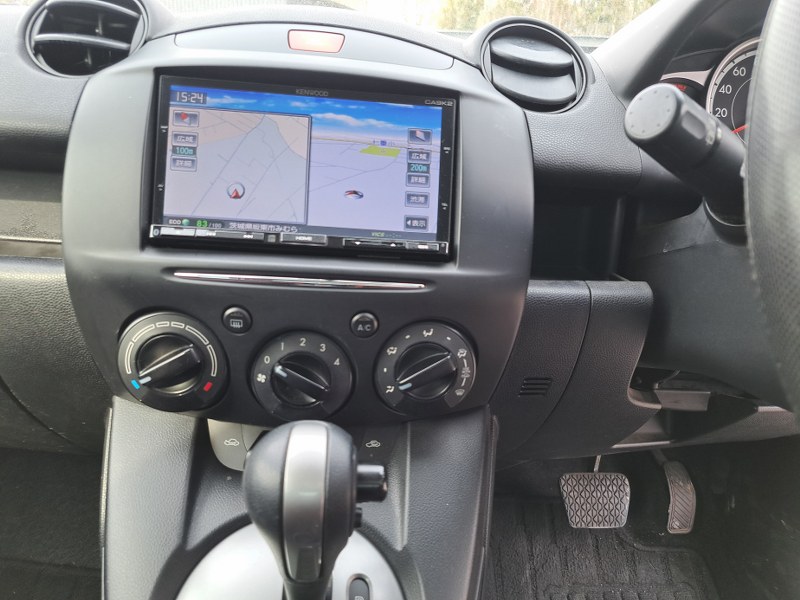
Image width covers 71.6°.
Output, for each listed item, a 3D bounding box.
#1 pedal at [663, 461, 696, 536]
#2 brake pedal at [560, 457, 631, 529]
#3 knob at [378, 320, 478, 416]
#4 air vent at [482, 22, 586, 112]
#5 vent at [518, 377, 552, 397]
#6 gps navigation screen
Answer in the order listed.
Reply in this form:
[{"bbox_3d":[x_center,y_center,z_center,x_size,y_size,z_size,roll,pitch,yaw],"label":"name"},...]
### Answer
[{"bbox_3d":[0.394,0.278,0.780,0.045,0.112,0.032,3,-15,-6],"label":"pedal"},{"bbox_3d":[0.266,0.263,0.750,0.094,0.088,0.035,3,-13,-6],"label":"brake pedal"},{"bbox_3d":[0.015,0.039,0.318,0.058,0.058,0.026,2,10,-6],"label":"knob"},{"bbox_3d":[0.088,-0.152,0.379,0.073,0.073,0.035,1,-18,-10],"label":"air vent"},{"bbox_3d":[0.089,0.057,0.365,0.022,0.015,0.006,3,18,-6],"label":"vent"},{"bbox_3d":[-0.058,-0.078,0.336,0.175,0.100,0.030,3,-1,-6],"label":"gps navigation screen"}]

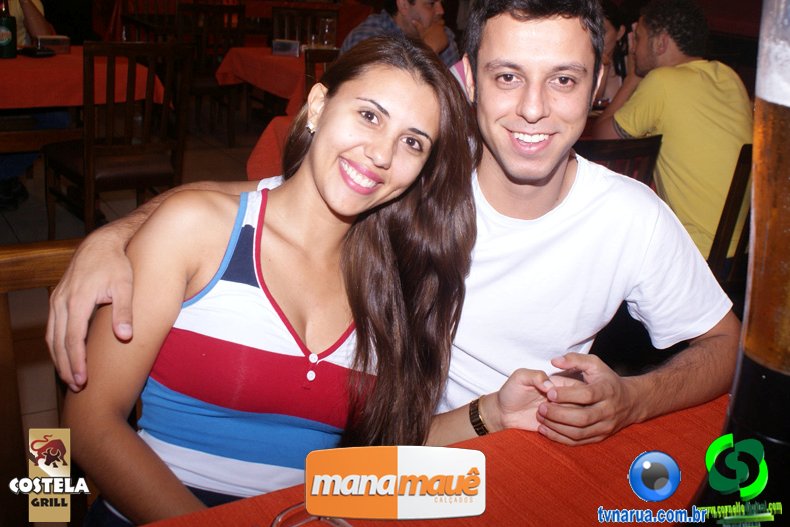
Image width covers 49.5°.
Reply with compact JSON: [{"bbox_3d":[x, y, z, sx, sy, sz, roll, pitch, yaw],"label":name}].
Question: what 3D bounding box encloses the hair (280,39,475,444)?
[{"bbox_3d":[-0.013,-0.039,1.080,0.250,0.440,0.260,5,20,-3],"label":"hair"}]

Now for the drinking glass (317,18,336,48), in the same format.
[{"bbox_3d":[-0.363,-1.228,4.600,0.085,0.165,0.085,6,20,0],"label":"drinking glass"}]

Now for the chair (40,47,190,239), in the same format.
[{"bbox_3d":[-1.091,-0.427,3.369,0.420,0.950,0.500,-9,25,-36],"label":"chair"}]

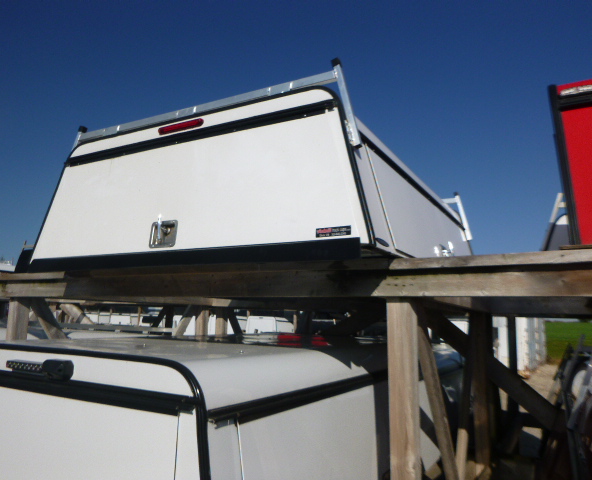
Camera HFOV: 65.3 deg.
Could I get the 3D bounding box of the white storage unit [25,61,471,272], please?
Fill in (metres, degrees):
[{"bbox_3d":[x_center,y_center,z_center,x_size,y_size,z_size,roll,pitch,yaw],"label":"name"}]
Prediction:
[{"bbox_3d":[0.095,-0.113,2.961,1.734,0.785,2.611,-4,-9,28],"label":"white storage unit"}]

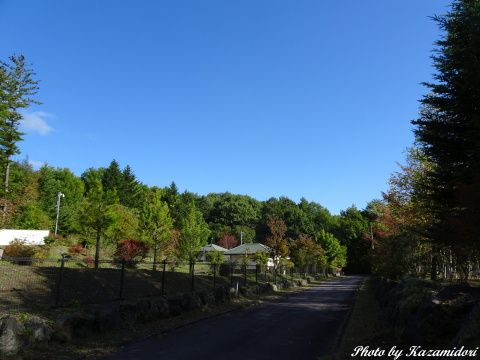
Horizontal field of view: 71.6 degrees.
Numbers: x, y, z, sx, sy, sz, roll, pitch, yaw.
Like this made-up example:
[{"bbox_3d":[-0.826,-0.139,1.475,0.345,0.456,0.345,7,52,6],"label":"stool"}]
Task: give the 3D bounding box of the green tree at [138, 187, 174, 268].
[{"bbox_3d":[-5.586,3.272,22.000,2.248,5.387,2.248,0,-14,0],"label":"green tree"}]

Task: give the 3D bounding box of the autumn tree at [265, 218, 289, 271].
[{"bbox_3d":[3.948,7.085,36.000,2.596,5.739,2.596,0,-14,0],"label":"autumn tree"}]

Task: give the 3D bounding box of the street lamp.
[{"bbox_3d":[-20.667,4.111,38.000,0.850,5.386,0.350,-5,-15,19],"label":"street lamp"}]

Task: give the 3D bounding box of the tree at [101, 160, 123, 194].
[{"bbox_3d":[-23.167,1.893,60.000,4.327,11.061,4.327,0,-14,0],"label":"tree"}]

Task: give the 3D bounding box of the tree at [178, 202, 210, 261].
[{"bbox_3d":[-3.623,4.539,26.500,2.548,5.431,2.548,0,-14,0],"label":"tree"}]

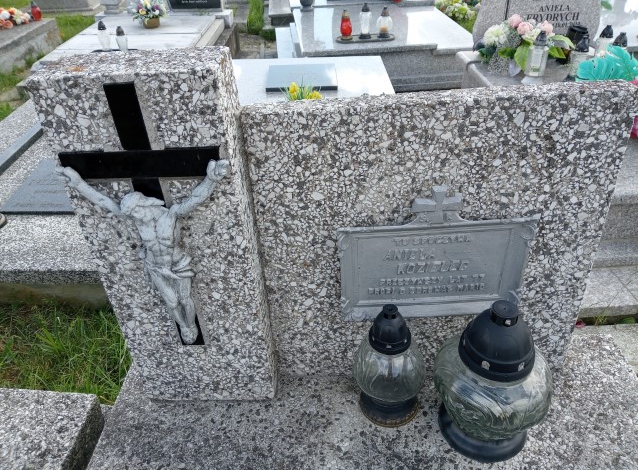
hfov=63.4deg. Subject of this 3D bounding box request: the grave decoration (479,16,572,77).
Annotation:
[{"bbox_3d":[1.171,-1.080,2.920,0.494,0.281,0.300,-1,34,3],"label":"grave decoration"}]

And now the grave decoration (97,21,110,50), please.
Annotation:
[{"bbox_3d":[-1.615,-1.486,3.858,0.088,0.204,0.088,-1,34,3],"label":"grave decoration"}]

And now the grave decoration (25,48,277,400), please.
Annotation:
[{"bbox_3d":[-0.255,0.041,0.968,0.280,0.711,0.126,-3,34,3],"label":"grave decoration"}]

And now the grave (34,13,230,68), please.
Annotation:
[{"bbox_3d":[-1.444,-1.521,4.363,1.187,0.400,1.691,-4,34,-2],"label":"grave"}]

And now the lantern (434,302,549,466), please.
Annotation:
[{"bbox_3d":[0.318,0.251,0.953,0.211,0.308,0.211,-3,34,3],"label":"lantern"}]

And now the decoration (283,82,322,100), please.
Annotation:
[{"bbox_3d":[-0.086,-0.703,2.560,0.180,0.136,0.130,-1,34,3],"label":"decoration"}]

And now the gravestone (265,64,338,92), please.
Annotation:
[{"bbox_3d":[-0.096,-0.912,3.004,0.400,0.026,0.350,1,38,7],"label":"gravestone"}]

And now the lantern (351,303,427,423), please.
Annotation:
[{"bbox_3d":[0.142,0.244,1.021,0.143,0.266,0.143,-3,34,3],"label":"lantern"}]

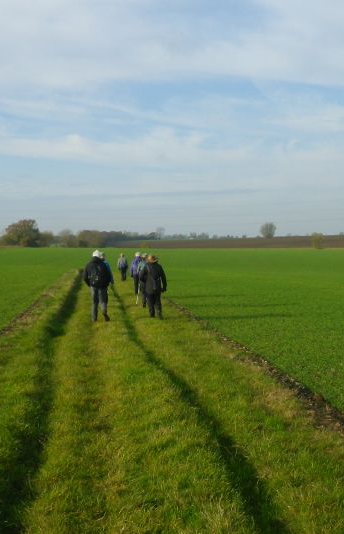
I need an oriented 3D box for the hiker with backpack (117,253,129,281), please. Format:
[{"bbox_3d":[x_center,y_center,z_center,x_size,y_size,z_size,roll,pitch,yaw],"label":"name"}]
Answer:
[{"bbox_3d":[-2.924,0.033,42.300,0.600,1.650,0.500,0,2,-7],"label":"hiker with backpack"}]

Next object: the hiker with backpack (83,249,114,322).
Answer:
[{"bbox_3d":[-1.810,0.465,17.200,0.650,1.744,0.580,0,2,-7],"label":"hiker with backpack"}]

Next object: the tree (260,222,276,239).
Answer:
[{"bbox_3d":[54.623,-20.533,400.000,9.075,9.075,8.500,0,2,0],"label":"tree"}]

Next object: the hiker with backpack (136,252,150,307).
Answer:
[{"bbox_3d":[-0.813,0.410,21.400,0.550,1.651,0.520,0,2,-7],"label":"hiker with backpack"}]

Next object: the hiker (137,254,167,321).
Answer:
[{"bbox_3d":[-0.475,0.526,18.100,0.660,1.632,0.520,0,2,-7],"label":"hiker"}]

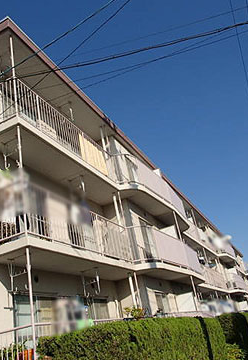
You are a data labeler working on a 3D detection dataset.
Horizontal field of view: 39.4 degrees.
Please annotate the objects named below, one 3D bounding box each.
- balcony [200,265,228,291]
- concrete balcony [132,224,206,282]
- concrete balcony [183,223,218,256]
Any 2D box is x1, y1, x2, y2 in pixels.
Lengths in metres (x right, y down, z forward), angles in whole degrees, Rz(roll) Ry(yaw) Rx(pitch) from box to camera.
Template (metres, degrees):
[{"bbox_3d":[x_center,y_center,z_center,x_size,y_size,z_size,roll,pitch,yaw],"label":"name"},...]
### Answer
[{"bbox_3d":[5.563,5.994,21.517,0.140,1.050,9.940,-21,-26,18],"label":"balcony"},{"bbox_3d":[1.919,3.143,13.623,0.900,1.400,7.410,-21,-26,18],"label":"concrete balcony"},{"bbox_3d":[4.570,3.854,22.545,1.010,1.320,10.140,-21,-26,18],"label":"concrete balcony"}]

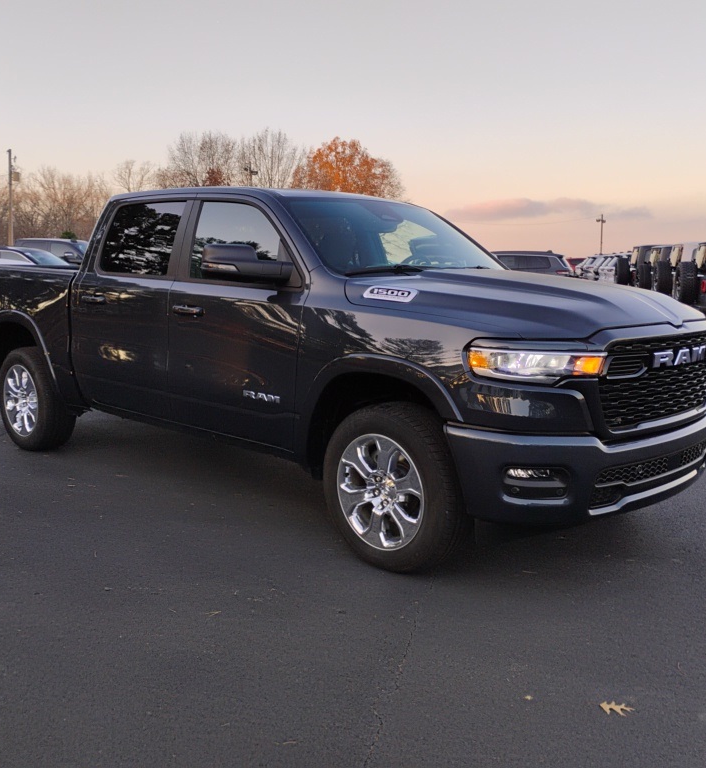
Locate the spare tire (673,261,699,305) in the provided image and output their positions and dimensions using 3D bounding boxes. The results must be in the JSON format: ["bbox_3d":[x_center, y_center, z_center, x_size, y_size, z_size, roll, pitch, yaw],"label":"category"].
[{"bbox_3d":[5.919,-1.757,14.700,0.280,0.820,0.820,1,8,9],"label":"spare tire"}]

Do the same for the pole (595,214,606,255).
[{"bbox_3d":[33.706,-18.952,112.578,1.350,8.020,0.400,3,9,17],"label":"pole"}]

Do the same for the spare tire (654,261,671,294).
[{"bbox_3d":[6.427,-2.139,17.200,0.280,0.820,0.820,1,8,9],"label":"spare tire"}]

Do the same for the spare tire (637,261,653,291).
[{"bbox_3d":[6.811,-2.412,19.300,0.270,0.810,0.810,1,8,9],"label":"spare tire"}]

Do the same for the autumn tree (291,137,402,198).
[{"bbox_3d":[-0.457,-14.504,68.847,9.400,11.750,9.000,0,8,0],"label":"autumn tree"}]

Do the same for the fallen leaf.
[{"bbox_3d":[0.867,1.058,2.712,0.111,0.015,0.087,2,9,14],"label":"fallen leaf"}]

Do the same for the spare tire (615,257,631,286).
[{"bbox_3d":[7.119,-2.908,21.800,0.280,0.820,0.820,1,8,9],"label":"spare tire"}]

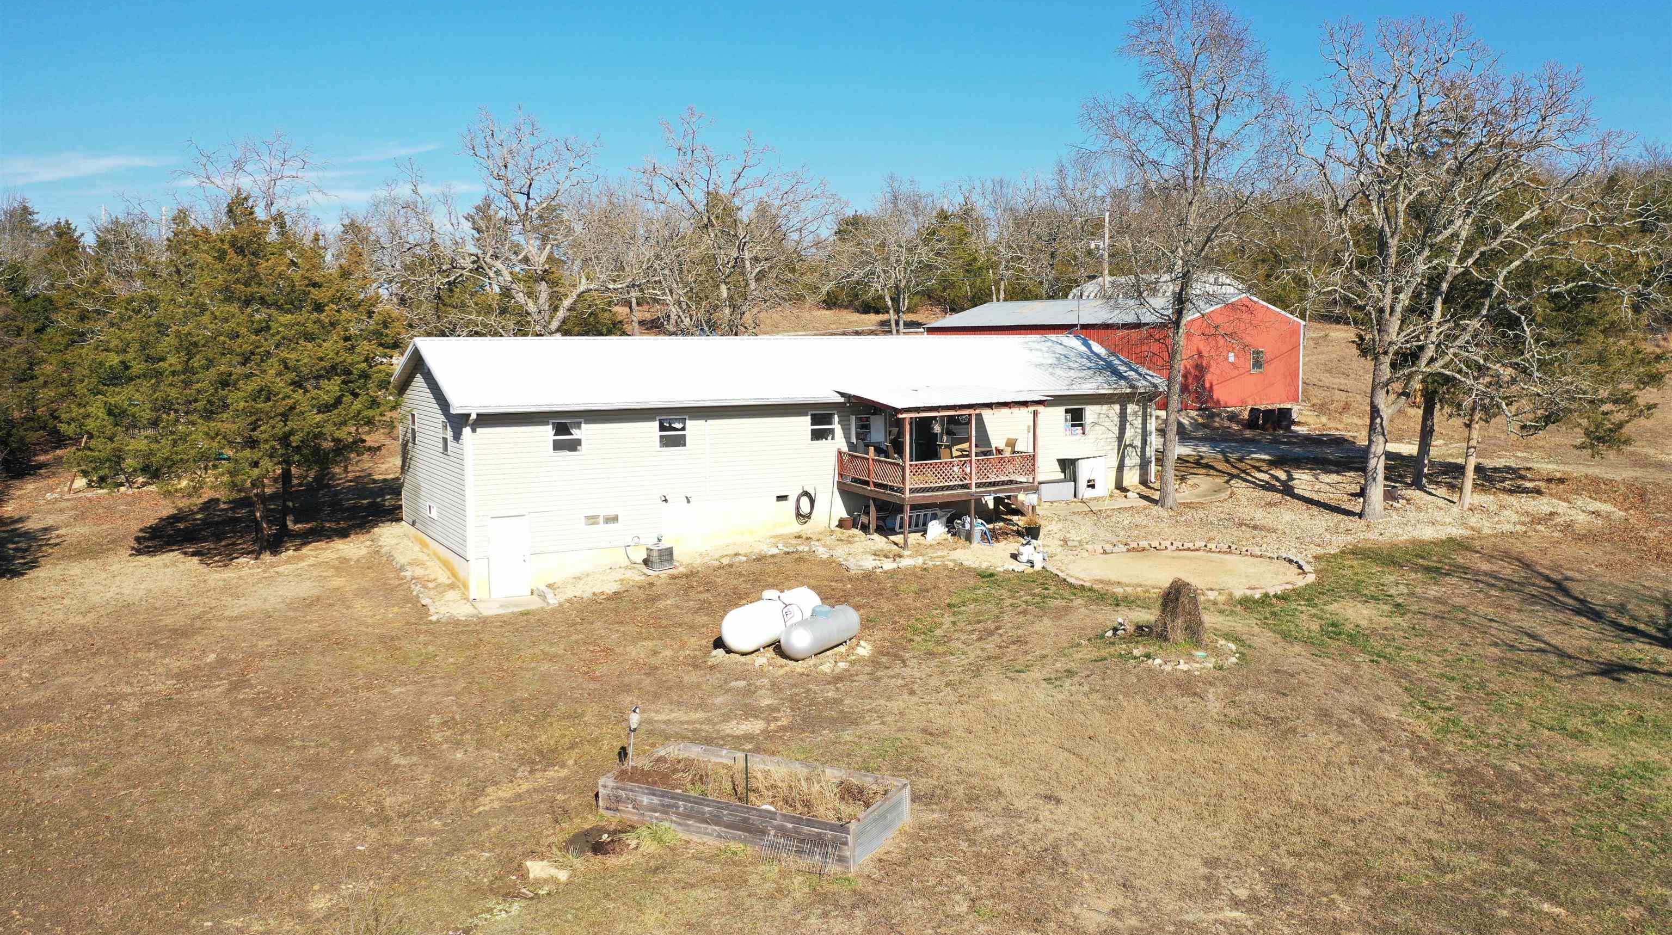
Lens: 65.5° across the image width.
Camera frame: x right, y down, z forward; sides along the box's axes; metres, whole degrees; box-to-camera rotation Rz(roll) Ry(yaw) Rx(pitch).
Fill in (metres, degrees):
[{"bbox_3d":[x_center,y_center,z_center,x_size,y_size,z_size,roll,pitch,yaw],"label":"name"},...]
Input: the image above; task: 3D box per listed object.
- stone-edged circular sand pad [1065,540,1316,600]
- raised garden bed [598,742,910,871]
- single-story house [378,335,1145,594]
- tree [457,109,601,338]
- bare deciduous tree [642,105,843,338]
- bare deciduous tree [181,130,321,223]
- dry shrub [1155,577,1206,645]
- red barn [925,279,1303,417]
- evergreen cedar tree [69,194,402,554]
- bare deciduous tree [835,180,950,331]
[{"bbox_3d":[9.436,2.729,34.600,6.500,0.320,6.300,0,6,0],"label":"stone-edged circular sand pad"},{"bbox_3d":[-1.379,5.671,22.146,4.806,0.663,2.226,3,6,27],"label":"raised garden bed"},{"bbox_3d":[-1.156,-0.810,41.901,23.731,6.718,10.233,-3,6,-29],"label":"single-story house"},{"bbox_3d":[-12.564,-7.915,53.335,6.400,13.453,6.200,-1,6,-13],"label":"tree"},{"bbox_3d":[-4.484,-9.659,60.322,9.600,13.714,8.800,-1,6,-4],"label":"bare deciduous tree"},{"bbox_3d":[-24.490,-7.463,54.358,6.600,12.992,6.400,-3,6,-24],"label":"bare deciduous tree"},{"bbox_3d":[7.870,3.222,29.732,1.100,1.383,1.050,1,6,15],"label":"dry shrub"},{"bbox_3d":[13.875,-6.091,67.238,10.082,5.168,16.934,-5,7,-38],"label":"red barn"},{"bbox_3d":[-17.762,-2.742,38.480,9.800,10.513,8.800,-3,6,-25],"label":"evergreen cedar tree"},{"bbox_3d":[3.298,-11.574,75.481,6.700,10.501,6.400,0,6,2],"label":"bare deciduous tree"}]

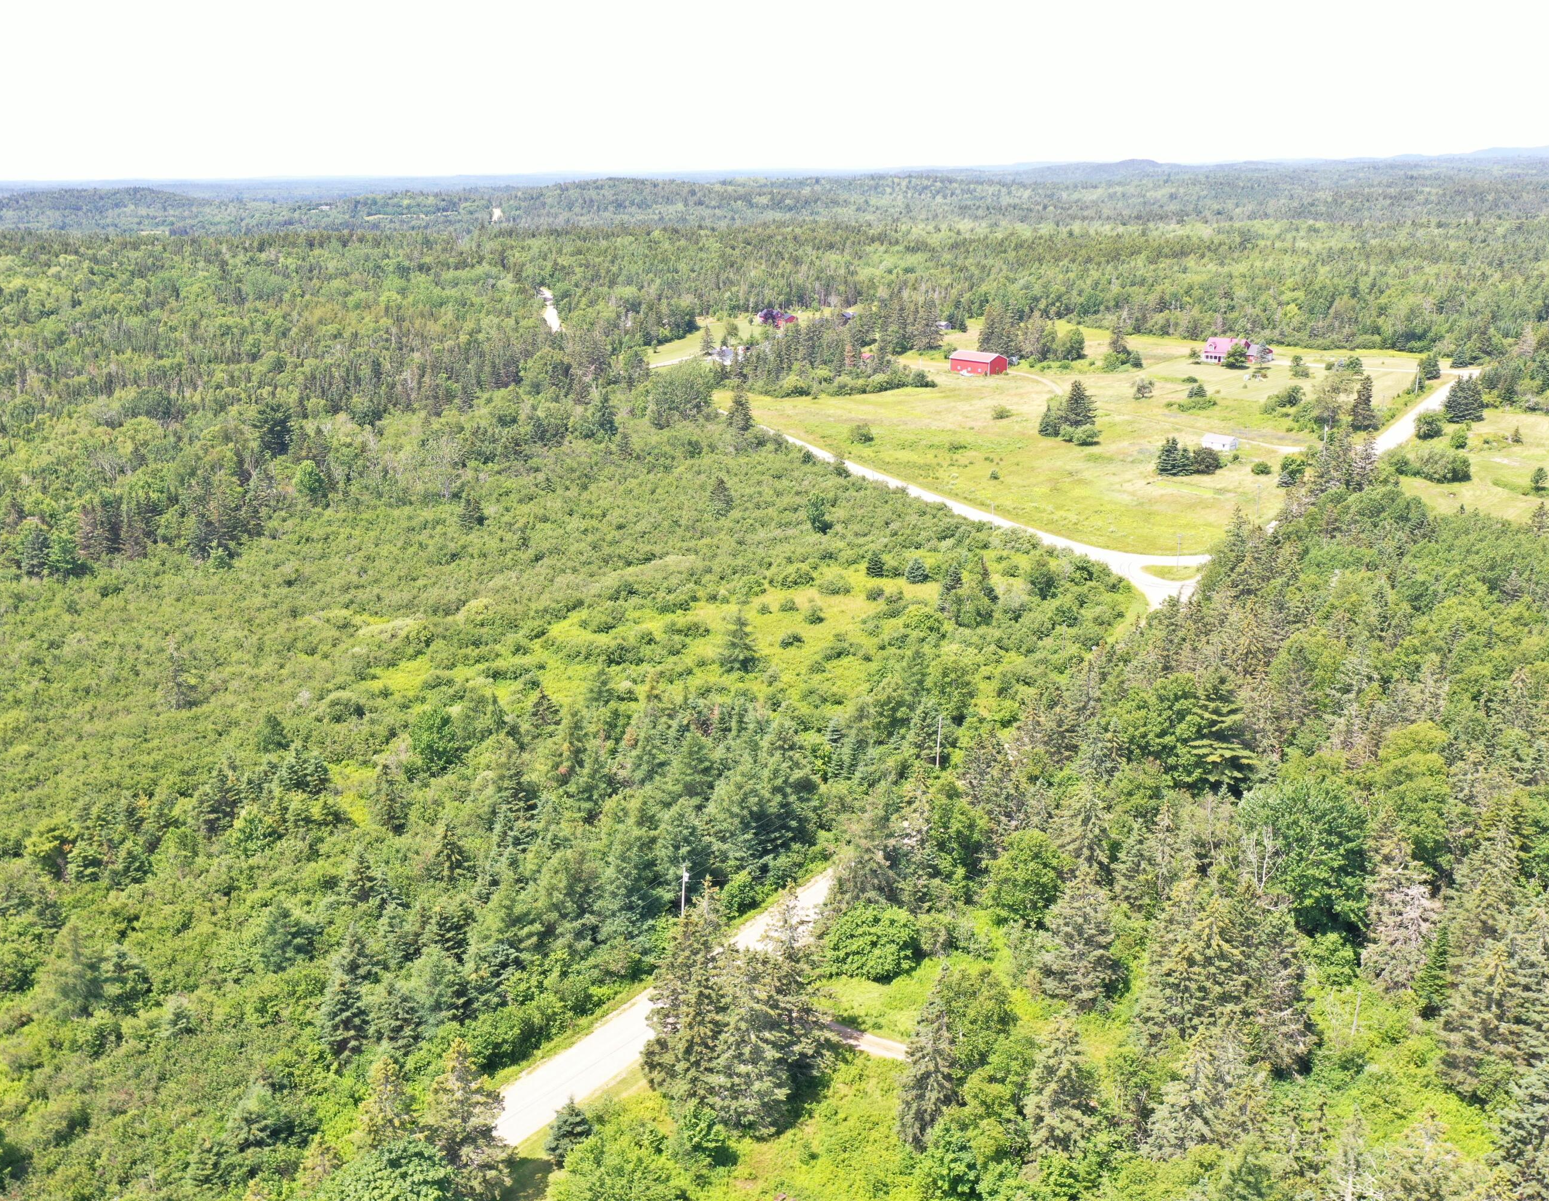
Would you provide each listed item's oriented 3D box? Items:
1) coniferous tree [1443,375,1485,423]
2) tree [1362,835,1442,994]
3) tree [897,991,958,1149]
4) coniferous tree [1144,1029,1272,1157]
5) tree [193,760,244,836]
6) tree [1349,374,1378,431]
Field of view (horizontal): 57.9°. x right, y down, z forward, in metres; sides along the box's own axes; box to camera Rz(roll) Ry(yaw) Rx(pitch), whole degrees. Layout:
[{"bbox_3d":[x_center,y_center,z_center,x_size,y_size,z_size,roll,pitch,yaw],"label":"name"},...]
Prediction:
[{"bbox_3d":[212.290,-62.230,431.300,12.580,14.160,12.580,8,19,25],"label":"coniferous tree"},{"bbox_3d":[59.960,29.410,132.700,7.050,15.960,7.050,-1,17,0],"label":"tree"},{"bbox_3d":[12.380,37.430,112.410,4.880,13.730,4.880,-1,17,0],"label":"tree"},{"bbox_3d":[33.940,38.850,109.870,9.750,12.680,9.750,6,18,19],"label":"coniferous tree"},{"bbox_3d":[-65.220,23.880,164.170,5.950,11.370,5.950,-8,19,-23],"label":"tree"},{"bbox_3d":[155.090,-51.960,367.830,6.870,15.020,6.870,-1,17,0],"label":"tree"}]

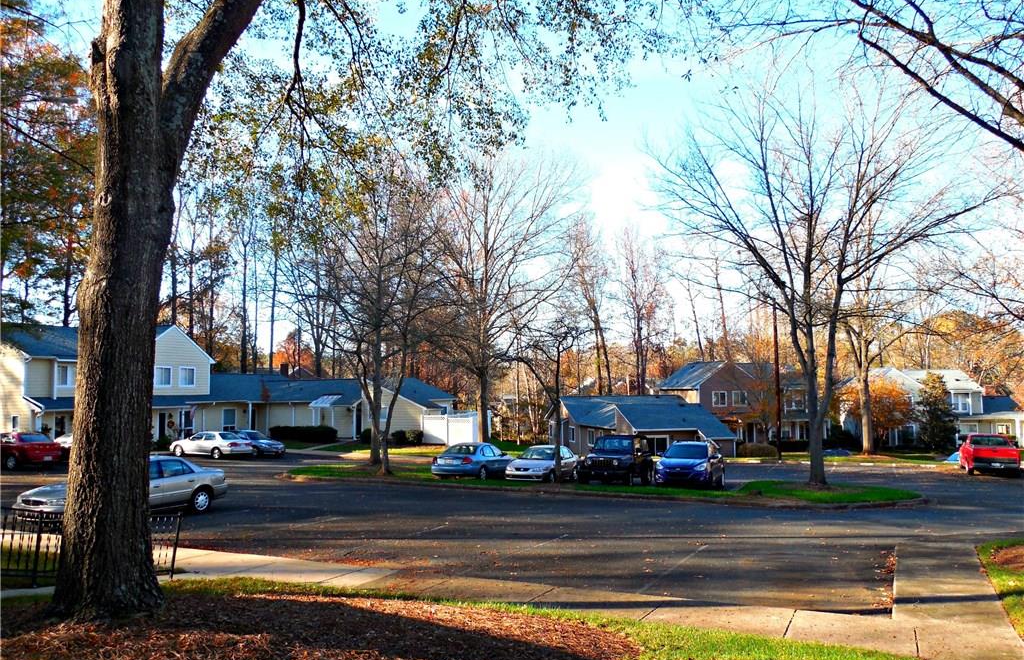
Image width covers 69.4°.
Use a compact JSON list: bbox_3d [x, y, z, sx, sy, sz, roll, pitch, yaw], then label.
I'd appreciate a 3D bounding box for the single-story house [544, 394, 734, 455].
[{"bbox_3d":[10.300,8.250,61.300,12.500,5.300,9.500,1,-5,-14],"label":"single-story house"}]

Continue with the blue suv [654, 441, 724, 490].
[{"bbox_3d":[6.430,4.810,26.350,1.830,1.660,4.400,-3,-7,24],"label":"blue suv"}]

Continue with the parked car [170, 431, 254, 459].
[{"bbox_3d":[-16.549,6.286,40.701,4.780,1.440,1.785,-3,-6,26],"label":"parked car"}]

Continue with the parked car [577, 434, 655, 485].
[{"bbox_3d":[4.153,5.097,28.911,1.870,1.820,4.350,-3,-6,24],"label":"parked car"}]

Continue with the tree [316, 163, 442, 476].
[{"bbox_3d":[-5.750,-0.700,32.400,5.400,13.900,5.300,0,-4,0],"label":"tree"}]

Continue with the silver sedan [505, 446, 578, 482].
[{"bbox_3d":[1.315,5.368,29.682,1.730,1.400,4.500,-2,-6,22],"label":"silver sedan"}]

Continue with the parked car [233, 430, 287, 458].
[{"bbox_3d":[-15.835,6.918,45.373,4.600,1.450,1.770,-4,-7,37],"label":"parked car"}]

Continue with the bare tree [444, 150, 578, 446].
[{"bbox_3d":[-0.206,-1.816,44.404,8.000,17.900,7.600,0,-6,0],"label":"bare tree"}]

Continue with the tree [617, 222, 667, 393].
[{"bbox_3d":[13.200,1.000,75.000,5.500,22.500,5.500,0,-4,0],"label":"tree"}]

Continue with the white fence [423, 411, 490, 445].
[{"bbox_3d":[-3.850,6.772,49.701,3.900,2.000,2.400,-2,-6,22],"label":"white fence"}]

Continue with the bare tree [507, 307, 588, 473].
[{"bbox_3d":[1.406,2.495,27.316,2.900,6.250,2.900,0,-6,0],"label":"bare tree"}]

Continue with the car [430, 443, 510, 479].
[{"bbox_3d":[-1.460,5.500,31.300,1.850,1.420,4.950,-3,-7,24],"label":"car"}]

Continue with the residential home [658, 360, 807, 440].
[{"bbox_3d":[20.850,6.650,68.900,11.500,7.300,7.500,1,-5,-15],"label":"residential home"}]

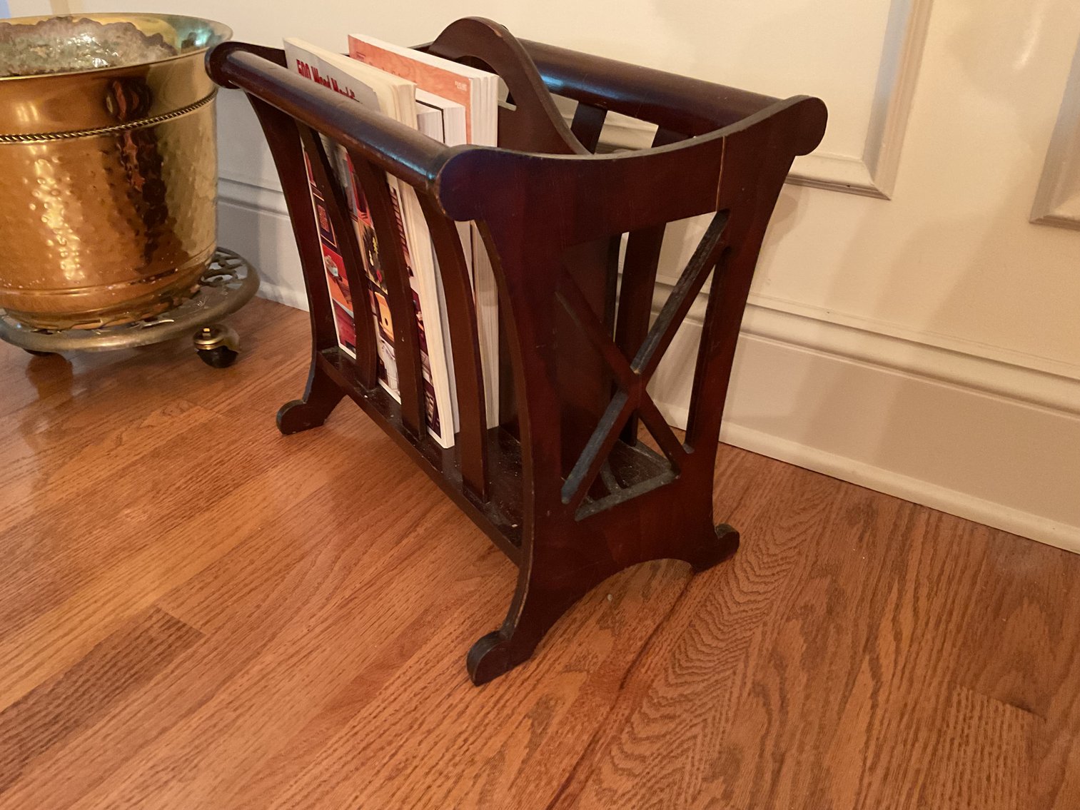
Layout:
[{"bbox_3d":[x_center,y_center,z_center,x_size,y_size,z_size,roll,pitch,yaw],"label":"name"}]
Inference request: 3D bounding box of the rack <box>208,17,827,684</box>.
[{"bbox_3d":[-0.046,-0.095,0.715,0.273,0.388,0.391,-18,35,-29],"label":"rack"}]

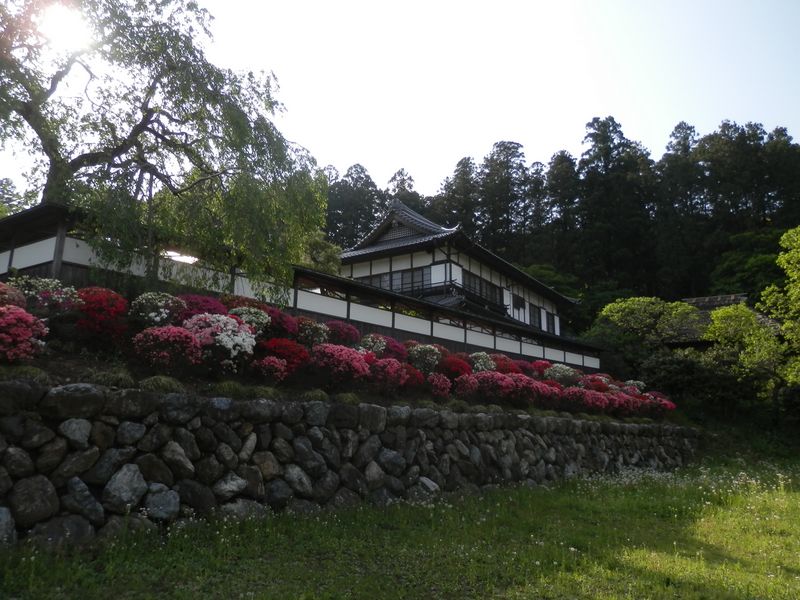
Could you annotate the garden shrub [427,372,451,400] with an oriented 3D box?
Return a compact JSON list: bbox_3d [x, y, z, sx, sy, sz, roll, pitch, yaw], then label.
[{"bbox_3d":[1.118,2.511,16.773,0.676,0.780,0.629,0,-14,0],"label":"garden shrub"}]

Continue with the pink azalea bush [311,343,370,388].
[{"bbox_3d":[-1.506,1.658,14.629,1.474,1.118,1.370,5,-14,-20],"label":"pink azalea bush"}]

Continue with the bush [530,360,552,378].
[{"bbox_3d":[6.007,2.993,24.528,0.861,0.849,0.906,-12,-18,40],"label":"bush"}]

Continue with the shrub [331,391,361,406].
[{"bbox_3d":[-1.212,2.286,13.341,0.553,0.346,0.582,0,-14,0],"label":"shrub"}]

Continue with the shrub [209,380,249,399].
[{"bbox_3d":[-3.241,1.672,10.883,0.740,0.310,0.630,0,-13,0],"label":"shrub"}]

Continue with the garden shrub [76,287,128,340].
[{"bbox_3d":[-5.533,0.251,10.746,0.891,1.004,0.938,-12,-18,40],"label":"garden shrub"}]

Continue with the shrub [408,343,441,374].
[{"bbox_3d":[0.769,1.899,18.134,0.974,0.964,0.906,0,-14,0],"label":"shrub"}]

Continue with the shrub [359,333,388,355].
[{"bbox_3d":[-0.778,1.311,16.648,0.770,0.749,0.810,0,-14,0],"label":"shrub"}]

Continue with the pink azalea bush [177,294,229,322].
[{"bbox_3d":[-4.402,0.292,12.709,1.160,0.850,1.110,0,-13,0],"label":"pink azalea bush"}]

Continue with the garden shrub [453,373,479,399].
[{"bbox_3d":[2.003,2.612,17.339,0.710,0.750,0.670,0,-13,0],"label":"garden shrub"}]

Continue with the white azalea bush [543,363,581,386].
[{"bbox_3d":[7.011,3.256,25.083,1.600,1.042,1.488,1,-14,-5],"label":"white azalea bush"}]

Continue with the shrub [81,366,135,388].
[{"bbox_3d":[-4.754,1.246,9.351,0.860,0.340,0.730,0,-13,0],"label":"shrub"}]

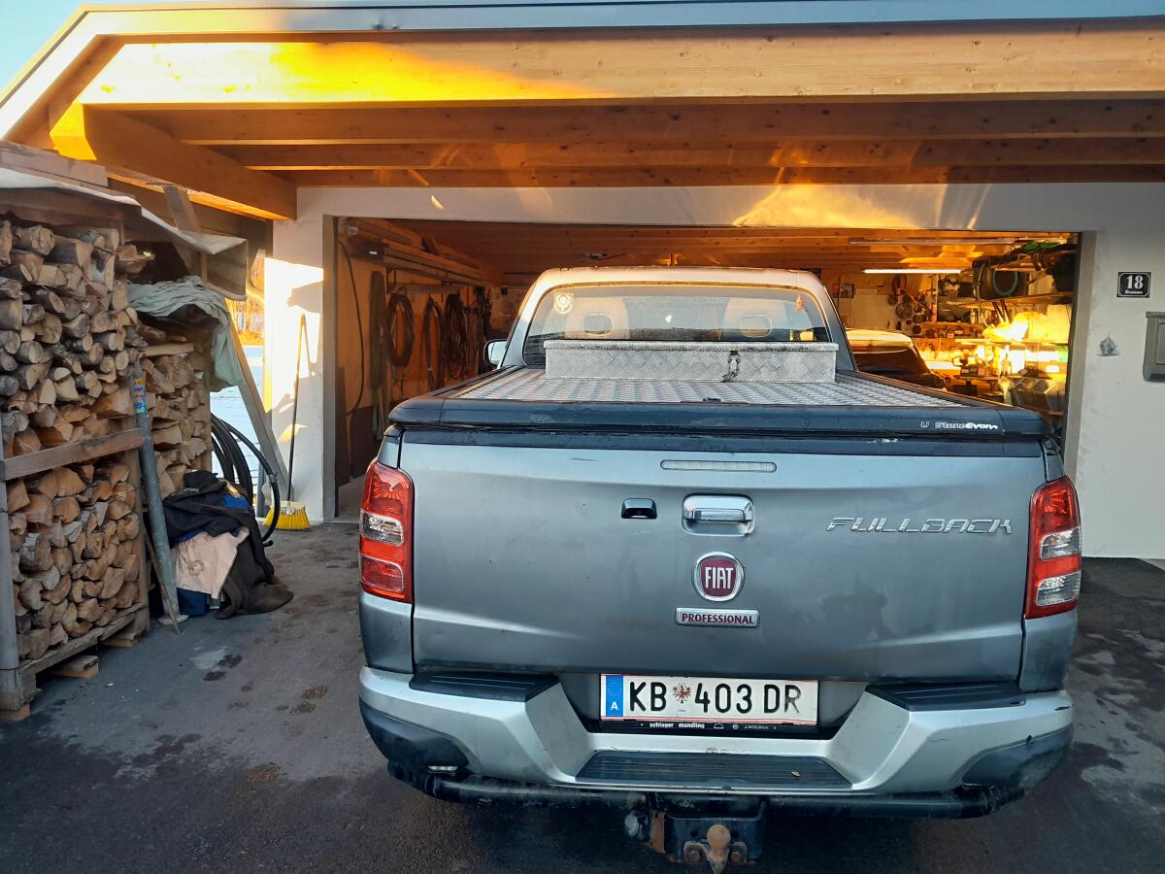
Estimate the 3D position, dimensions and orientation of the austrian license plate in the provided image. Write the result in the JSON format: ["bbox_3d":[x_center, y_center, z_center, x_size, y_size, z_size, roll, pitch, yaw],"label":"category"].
[{"bbox_3d":[0.305,0.637,2.118,0.520,0.120,0.012,1,8,3],"label":"austrian license plate"}]

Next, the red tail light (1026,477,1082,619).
[{"bbox_3d":[1.111,0.256,2.121,0.160,0.355,0.190,1,8,3],"label":"red tail light"}]

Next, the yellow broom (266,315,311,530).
[{"bbox_3d":[-1.911,-0.104,5.840,0.300,1.450,0.120,2,-5,6],"label":"yellow broom"}]

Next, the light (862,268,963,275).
[{"bbox_3d":[4.005,-2.005,10.600,1.200,0.050,0.050,2,6,6],"label":"light"}]

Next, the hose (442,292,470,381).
[{"bbox_3d":[-1.636,-1.298,11.300,0.220,1.130,0.650,2,6,6],"label":"hose"}]

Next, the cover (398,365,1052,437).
[{"bbox_3d":[0.347,-0.144,2.760,1.570,0.085,1.560,1,8,3],"label":"cover"}]

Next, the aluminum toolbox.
[{"bbox_3d":[0.370,-0.283,3.134,0.980,0.126,0.420,1,8,3],"label":"aluminum toolbox"}]

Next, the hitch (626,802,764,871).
[{"bbox_3d":[0.247,0.872,1.920,0.300,0.160,0.220,1,8,3],"label":"hitch"}]

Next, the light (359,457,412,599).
[{"bbox_3d":[-0.487,0.230,2.211,0.160,0.355,0.190,1,8,3],"label":"light"}]

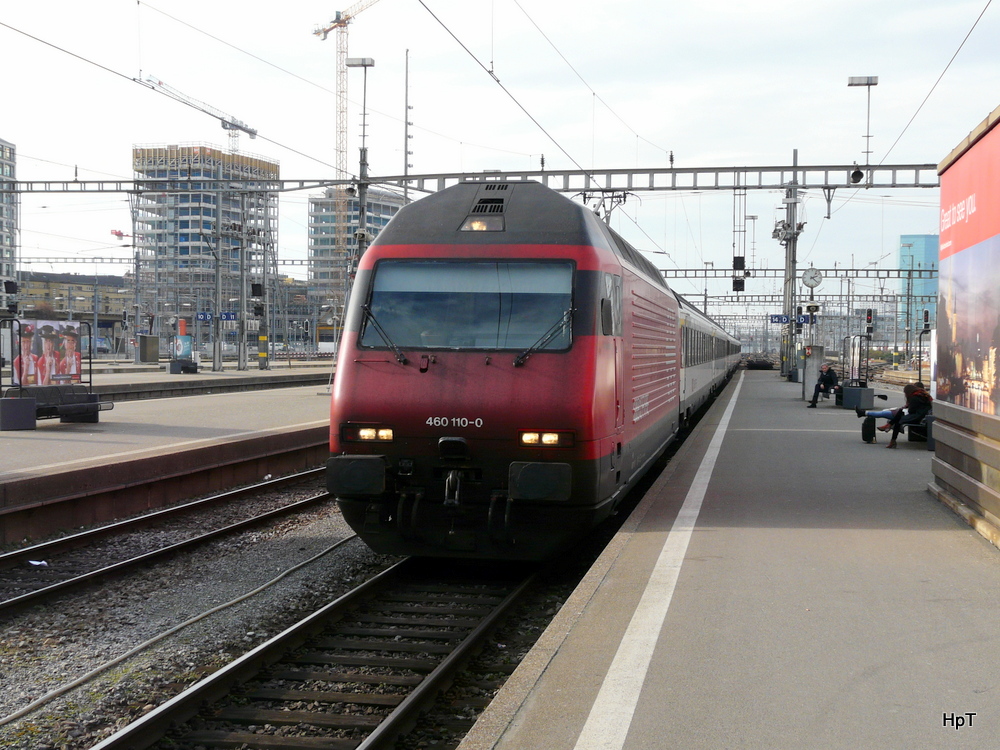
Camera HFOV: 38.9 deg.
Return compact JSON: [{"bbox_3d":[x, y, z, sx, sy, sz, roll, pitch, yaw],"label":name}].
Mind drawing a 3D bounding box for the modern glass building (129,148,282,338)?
[{"bbox_3d":[-82.155,-34.214,400.654,22.821,56.163,36.712,1,1,24],"label":"modern glass building"}]

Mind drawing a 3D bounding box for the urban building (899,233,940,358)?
[{"bbox_3d":[439.515,-81.584,1476.000,47.000,126.000,38.000,1,1,10],"label":"urban building"}]

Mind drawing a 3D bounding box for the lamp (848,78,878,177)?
[{"bbox_3d":[12.308,-8.352,48.031,1.000,3.508,0.400,1,1,10],"label":"lamp"}]

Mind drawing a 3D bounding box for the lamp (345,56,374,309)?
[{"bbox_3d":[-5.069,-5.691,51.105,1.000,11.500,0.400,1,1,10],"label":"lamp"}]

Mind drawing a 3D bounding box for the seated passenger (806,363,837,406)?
[{"bbox_3d":[10.200,0.358,44.700,0.880,1.360,0.580,0,1,-10],"label":"seated passenger"}]

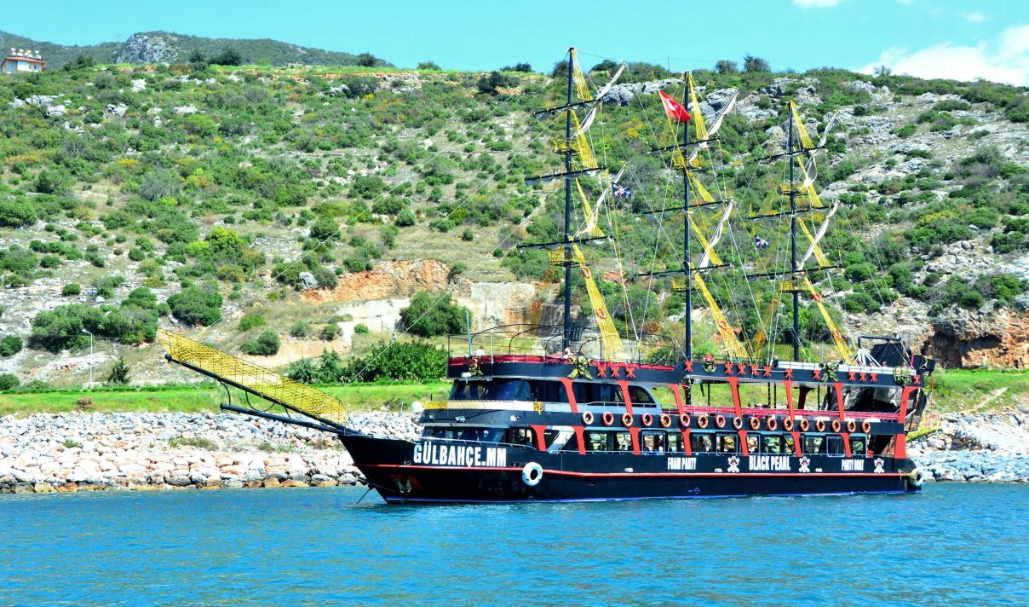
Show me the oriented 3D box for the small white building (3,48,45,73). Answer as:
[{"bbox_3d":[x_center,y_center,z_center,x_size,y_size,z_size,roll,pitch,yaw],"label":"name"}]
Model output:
[{"bbox_3d":[-150.980,-74.380,456.000,11.500,7.000,10.000,2,-6,-23],"label":"small white building"}]

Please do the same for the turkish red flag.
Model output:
[{"bbox_3d":[9.040,-11.130,83.500,2.000,1.850,0.500,2,-6,-20],"label":"turkish red flag"}]

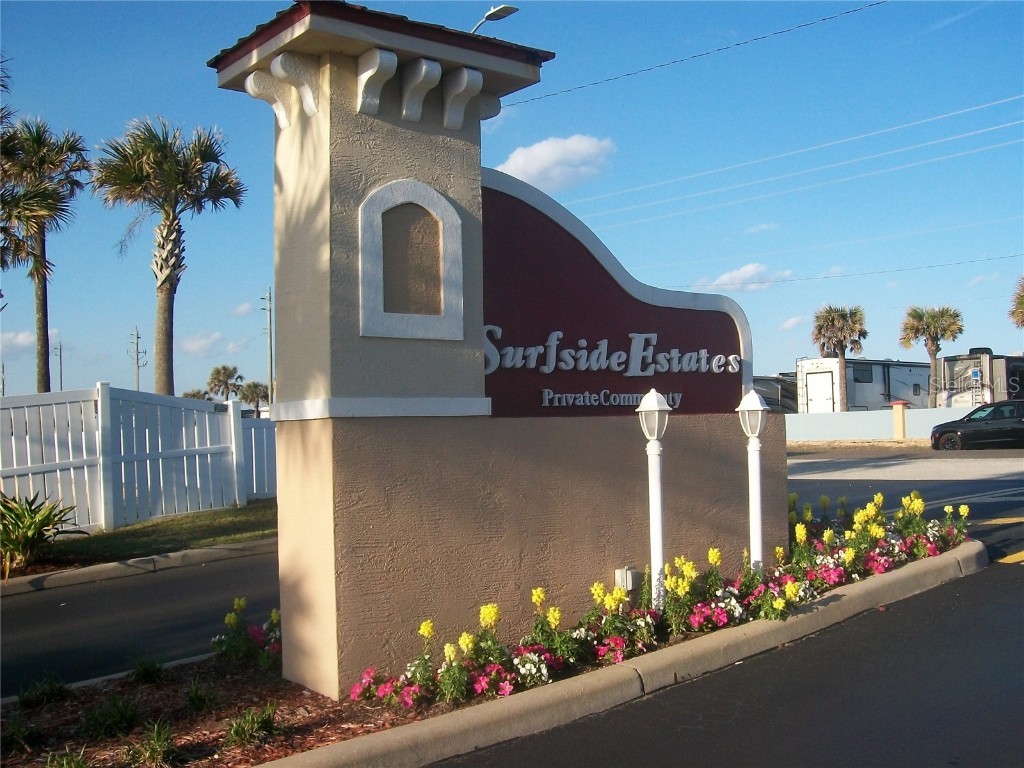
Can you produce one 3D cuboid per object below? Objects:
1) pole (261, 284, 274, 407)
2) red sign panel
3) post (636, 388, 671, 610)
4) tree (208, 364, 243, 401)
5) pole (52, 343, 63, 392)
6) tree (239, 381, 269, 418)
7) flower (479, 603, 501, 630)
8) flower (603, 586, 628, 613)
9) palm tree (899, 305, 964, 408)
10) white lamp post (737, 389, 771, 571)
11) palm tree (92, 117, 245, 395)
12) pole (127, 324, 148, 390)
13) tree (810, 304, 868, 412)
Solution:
[{"bbox_3d":[-19.785,-1.720,85.998,1.100,12.344,0.400,1,-3,-37],"label":"pole"},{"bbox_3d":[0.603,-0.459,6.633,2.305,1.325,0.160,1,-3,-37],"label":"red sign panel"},{"bbox_3d":[0.848,0.698,6.262,0.220,1.340,0.220,-1,-2,0],"label":"post"},{"bbox_3d":[-22.820,1.473,84.894,2.913,5.983,2.768,0,-2,-15],"label":"tree"},{"bbox_3d":[-57.583,0.706,135.222,1.100,12.189,0.400,1,-3,-37],"label":"pole"},{"bbox_3d":[-19.863,1.915,81.941,2.350,4.372,2.350,-1,-2,0],"label":"tree"},{"bbox_3d":[-0.113,1.185,5.430,0.103,0.135,0.100,-1,-2,-1],"label":"flower"},{"bbox_3d":[0.582,1.208,5.970,0.135,0.135,0.110,-1,-2,5],"label":"flower"},{"bbox_3d":[18.374,-0.589,46.422,2.800,5.768,2.800,-1,-2,0],"label":"palm tree"},{"bbox_3d":[1.562,0.698,6.832,0.220,1.320,0.220,-1,-2,0],"label":"white lamp post"},{"bbox_3d":[-6.223,-1.419,19.407,2.800,6.926,2.800,-1,-2,0],"label":"palm tree"},{"bbox_3d":[-39.385,-0.192,112.276,2.200,11.777,0.500,1,-3,-37],"label":"pole"},{"bbox_3d":[14.203,-0.536,45.922,2.500,5.798,2.500,-1,-2,0],"label":"tree"}]

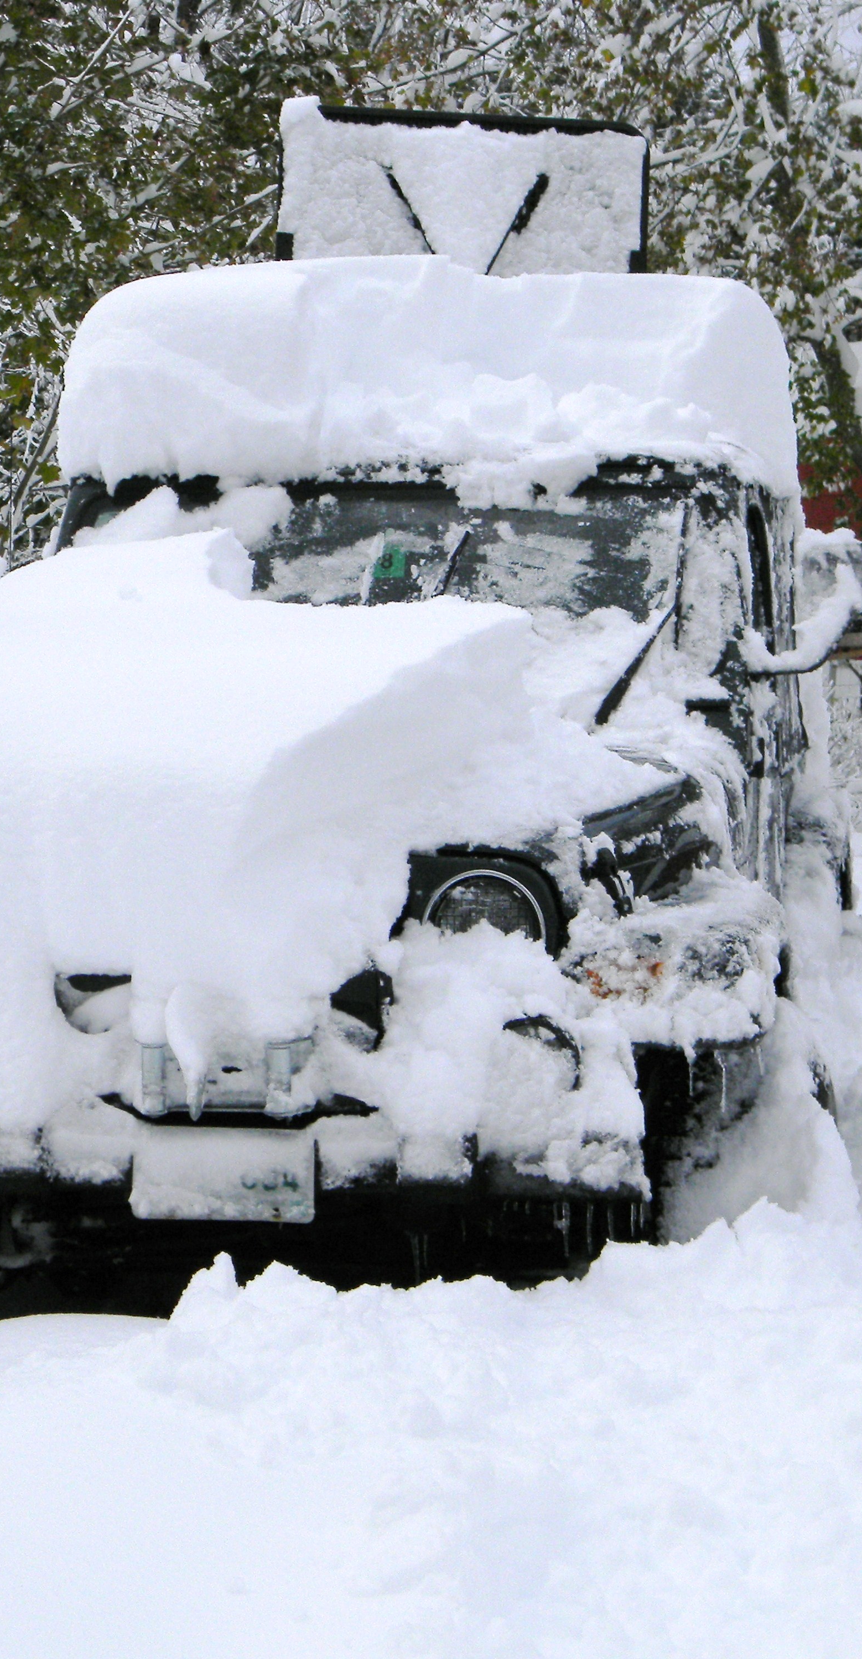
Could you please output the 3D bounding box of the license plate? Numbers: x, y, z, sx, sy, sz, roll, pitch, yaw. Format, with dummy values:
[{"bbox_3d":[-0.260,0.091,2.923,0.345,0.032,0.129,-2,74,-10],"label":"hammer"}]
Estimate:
[{"bbox_3d":[-0.336,0.562,5.820,0.305,0.153,0.020,1,4,12],"label":"license plate"}]

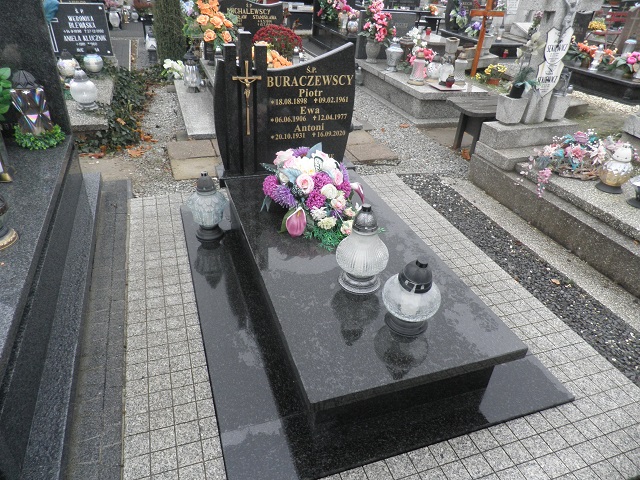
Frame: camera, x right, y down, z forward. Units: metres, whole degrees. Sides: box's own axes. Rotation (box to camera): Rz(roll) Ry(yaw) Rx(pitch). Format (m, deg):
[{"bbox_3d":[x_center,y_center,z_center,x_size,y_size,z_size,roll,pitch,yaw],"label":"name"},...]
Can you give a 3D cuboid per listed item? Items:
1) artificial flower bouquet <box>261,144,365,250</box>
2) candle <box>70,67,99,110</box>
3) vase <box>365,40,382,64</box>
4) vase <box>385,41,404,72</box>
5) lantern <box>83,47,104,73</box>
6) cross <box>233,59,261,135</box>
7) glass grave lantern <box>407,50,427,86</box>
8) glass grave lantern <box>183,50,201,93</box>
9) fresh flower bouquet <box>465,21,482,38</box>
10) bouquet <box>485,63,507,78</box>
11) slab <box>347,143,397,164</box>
[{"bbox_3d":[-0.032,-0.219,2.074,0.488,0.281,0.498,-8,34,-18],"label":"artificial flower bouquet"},{"bbox_3d":[-1.884,-1.216,3.537,0.203,0.315,0.203,-8,34,-18],"label":"candle"},{"bbox_3d":[0.702,-2.519,5.914,0.200,0.290,0.200,3,32,-2],"label":"vase"},{"bbox_3d":[0.917,-2.309,5.532,0.225,0.360,0.225,-8,34,-18],"label":"vase"},{"bbox_3d":[-2.620,-2.066,5.090,0.215,0.245,0.215,-8,34,-18],"label":"lantern"},{"bbox_3d":[-0.410,-0.801,2.549,0.170,0.420,0.030,-8,34,-18],"label":"cross"},{"bbox_3d":[0.995,-1.729,4.461,0.185,0.301,0.185,-8,34,-18],"label":"glass grave lantern"},{"bbox_3d":[-1.471,-1.948,5.082,0.190,0.460,0.190,-8,34,-18],"label":"glass grave lantern"},{"bbox_3d":[2.985,-4.080,8.600,0.330,0.290,0.280,-8,34,-18],"label":"fresh flower bouquet"},{"bbox_3d":[2.134,-2.064,5.363,0.233,0.159,0.212,-8,34,-18],"label":"bouquet"},{"bbox_3d":[0.443,-0.753,3.936,0.375,0.050,0.388,-8,34,-18],"label":"slab"}]

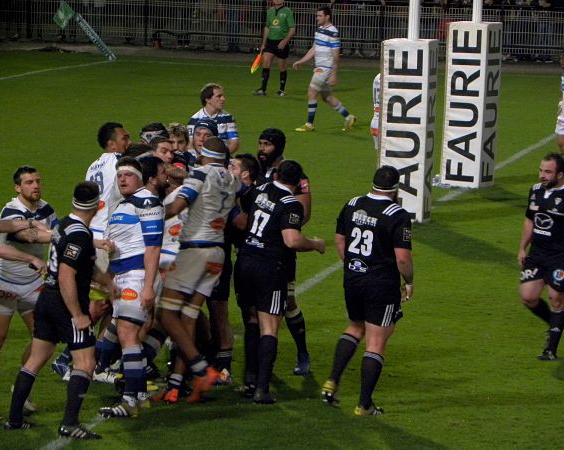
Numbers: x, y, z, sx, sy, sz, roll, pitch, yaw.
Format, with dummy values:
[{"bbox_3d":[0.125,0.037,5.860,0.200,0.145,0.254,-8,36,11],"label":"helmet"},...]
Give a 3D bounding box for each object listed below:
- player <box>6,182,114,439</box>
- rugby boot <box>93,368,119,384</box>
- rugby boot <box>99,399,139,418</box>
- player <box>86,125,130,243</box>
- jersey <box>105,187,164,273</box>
[{"bbox_3d":[-1.588,0.575,30.550,0.750,1.800,0.580,0,6,-28],"label":"player"},{"bbox_3d":[-1.367,1.179,33.350,0.290,0.130,0.110,5,6,32],"label":"rugby boot"},{"bbox_3d":[-1.197,1.350,31.450,0.300,0.140,0.110,1,5,-15],"label":"rugby boot"},{"bbox_3d":[-1.410,0.213,34.000,0.750,1.940,0.620,-3,7,-45],"label":"player"},{"bbox_3d":[-1.083,0.041,31.650,0.400,0.640,0.560,0,5,-20],"label":"jersey"}]

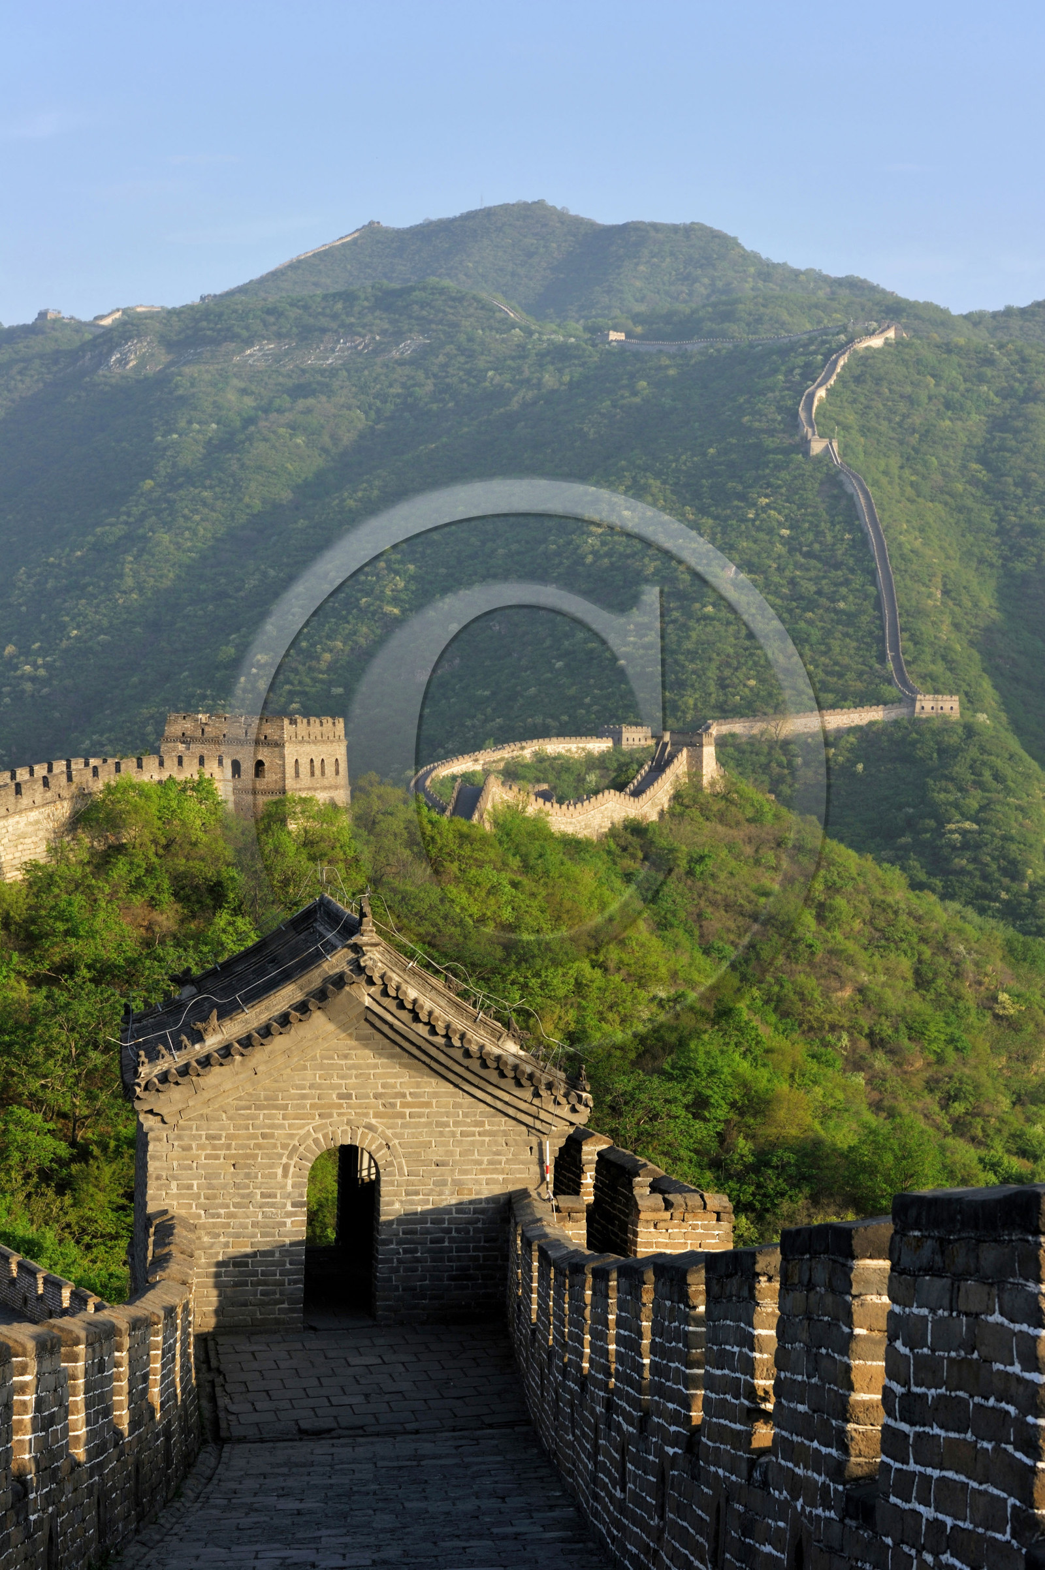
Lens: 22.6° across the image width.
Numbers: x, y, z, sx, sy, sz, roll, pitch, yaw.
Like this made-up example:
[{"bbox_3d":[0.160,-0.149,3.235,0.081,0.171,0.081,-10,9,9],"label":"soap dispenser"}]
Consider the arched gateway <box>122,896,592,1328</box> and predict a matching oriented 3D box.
[{"bbox_3d":[-2.081,3.535,30.393,5.060,4.770,3.800,1,4,-11],"label":"arched gateway"}]

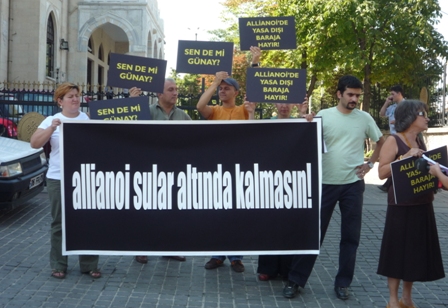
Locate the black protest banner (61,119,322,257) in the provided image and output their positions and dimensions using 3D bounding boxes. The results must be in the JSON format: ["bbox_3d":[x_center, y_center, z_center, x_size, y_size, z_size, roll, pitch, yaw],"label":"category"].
[{"bbox_3d":[-0.254,0.261,4.730,2.030,1.070,0.030,0,4,2],"label":"black protest banner"}]

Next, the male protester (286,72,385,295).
[{"bbox_3d":[0.844,0.248,4.729,0.688,1.704,0.450,0,5,-7],"label":"male protester"}]

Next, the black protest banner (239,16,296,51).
[{"bbox_3d":[0.383,-1.048,5.300,0.487,0.282,0.020,-2,4,0],"label":"black protest banner"}]

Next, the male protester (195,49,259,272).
[{"bbox_3d":[0.022,0.050,5.407,0.523,1.953,0.450,1,6,9],"label":"male protester"}]

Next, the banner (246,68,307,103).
[{"bbox_3d":[0.432,-0.562,5.030,0.487,0.282,0.020,1,4,0],"label":"banner"}]

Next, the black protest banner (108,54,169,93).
[{"bbox_3d":[-0.749,-0.697,5.270,0.487,0.282,0.020,7,4,0],"label":"black protest banner"}]

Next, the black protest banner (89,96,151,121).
[{"bbox_3d":[-0.841,-0.304,4.940,0.487,0.282,0.020,-5,4,0],"label":"black protest banner"}]

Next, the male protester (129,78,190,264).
[{"bbox_3d":[-0.599,0.151,5.653,0.503,1.693,0.420,-1,6,-17],"label":"male protester"}]

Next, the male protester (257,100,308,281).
[{"bbox_3d":[0.472,0.244,5.176,0.530,1.620,0.420,1,5,0],"label":"male protester"}]

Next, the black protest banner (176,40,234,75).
[{"bbox_3d":[-0.161,-0.833,5.270,0.487,0.282,0.020,3,4,0],"label":"black protest banner"}]

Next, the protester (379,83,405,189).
[{"bbox_3d":[2.828,-0.277,10.238,0.420,1.742,0.460,-2,6,-25],"label":"protester"}]

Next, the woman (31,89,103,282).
[{"bbox_3d":[-1.351,0.220,5.186,0.538,1.631,0.400,-1,6,-14],"label":"woman"}]

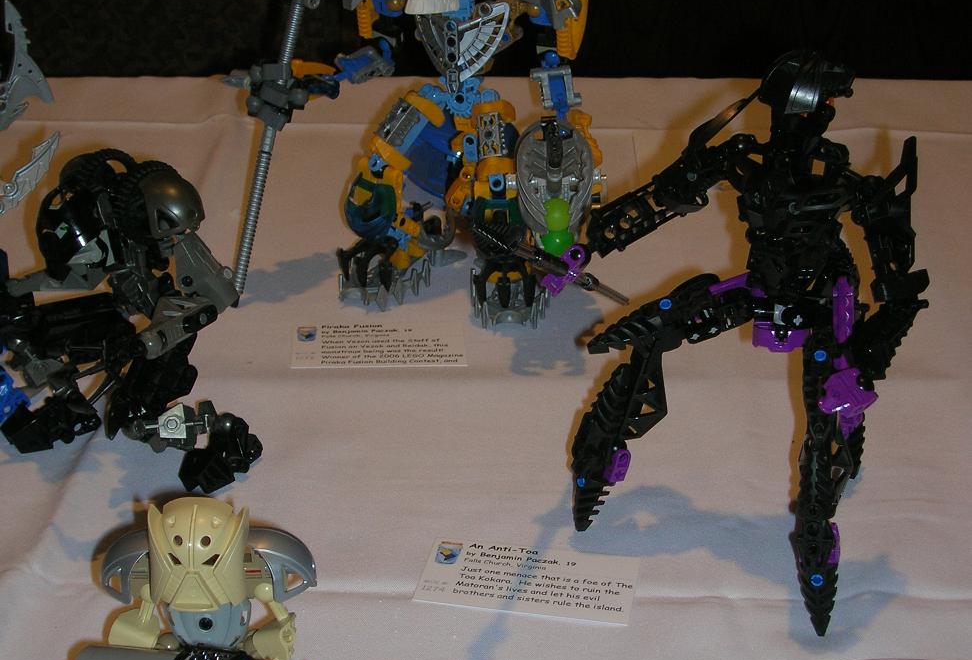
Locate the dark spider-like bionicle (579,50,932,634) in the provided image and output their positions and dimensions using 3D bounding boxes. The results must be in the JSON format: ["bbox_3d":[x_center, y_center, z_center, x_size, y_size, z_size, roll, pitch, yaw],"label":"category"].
[{"bbox_3d":[0.105,-0.002,0.749,0.134,0.216,0.121,5,27,7],"label":"dark spider-like bionicle"}]

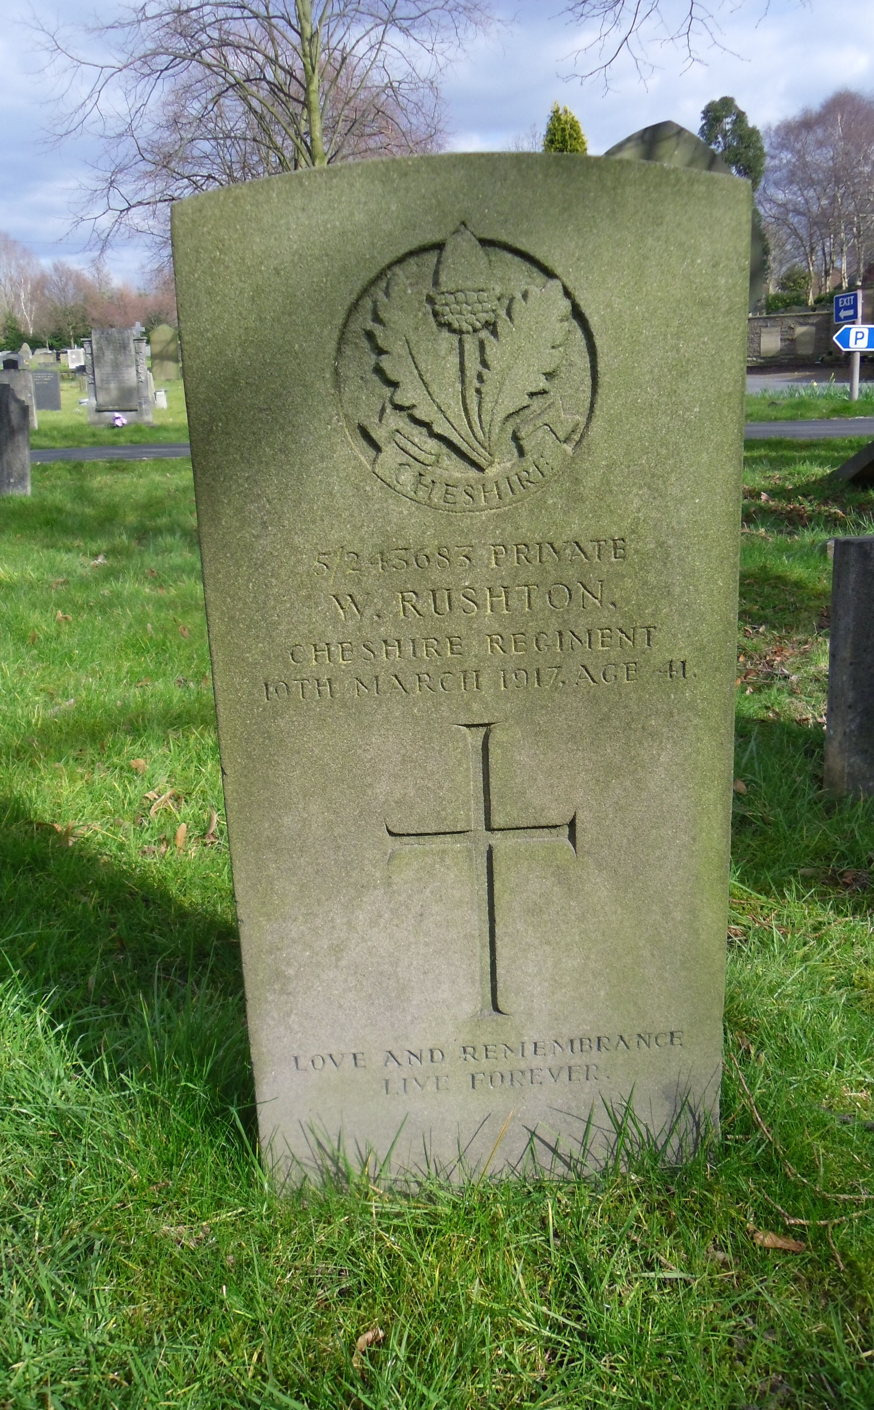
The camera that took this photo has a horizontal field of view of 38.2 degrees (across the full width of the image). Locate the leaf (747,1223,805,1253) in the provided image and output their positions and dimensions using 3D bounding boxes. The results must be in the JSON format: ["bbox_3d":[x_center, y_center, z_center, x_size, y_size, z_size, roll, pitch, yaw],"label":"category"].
[{"bbox_3d":[0.256,0.403,0.953,0.052,0.014,0.020,7,17,29],"label":"leaf"}]

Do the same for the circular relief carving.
[{"bbox_3d":[0.019,-0.226,0.862,0.179,0.190,0.015,-3,18,-2],"label":"circular relief carving"}]

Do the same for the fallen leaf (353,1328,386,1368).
[{"bbox_3d":[-0.047,0.439,0.863,0.020,0.016,0.040,9,18,34],"label":"fallen leaf"}]

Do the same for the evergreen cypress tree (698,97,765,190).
[{"bbox_3d":[10.540,-17.764,45.000,2.600,7.300,2.600,-1,15,0],"label":"evergreen cypress tree"}]

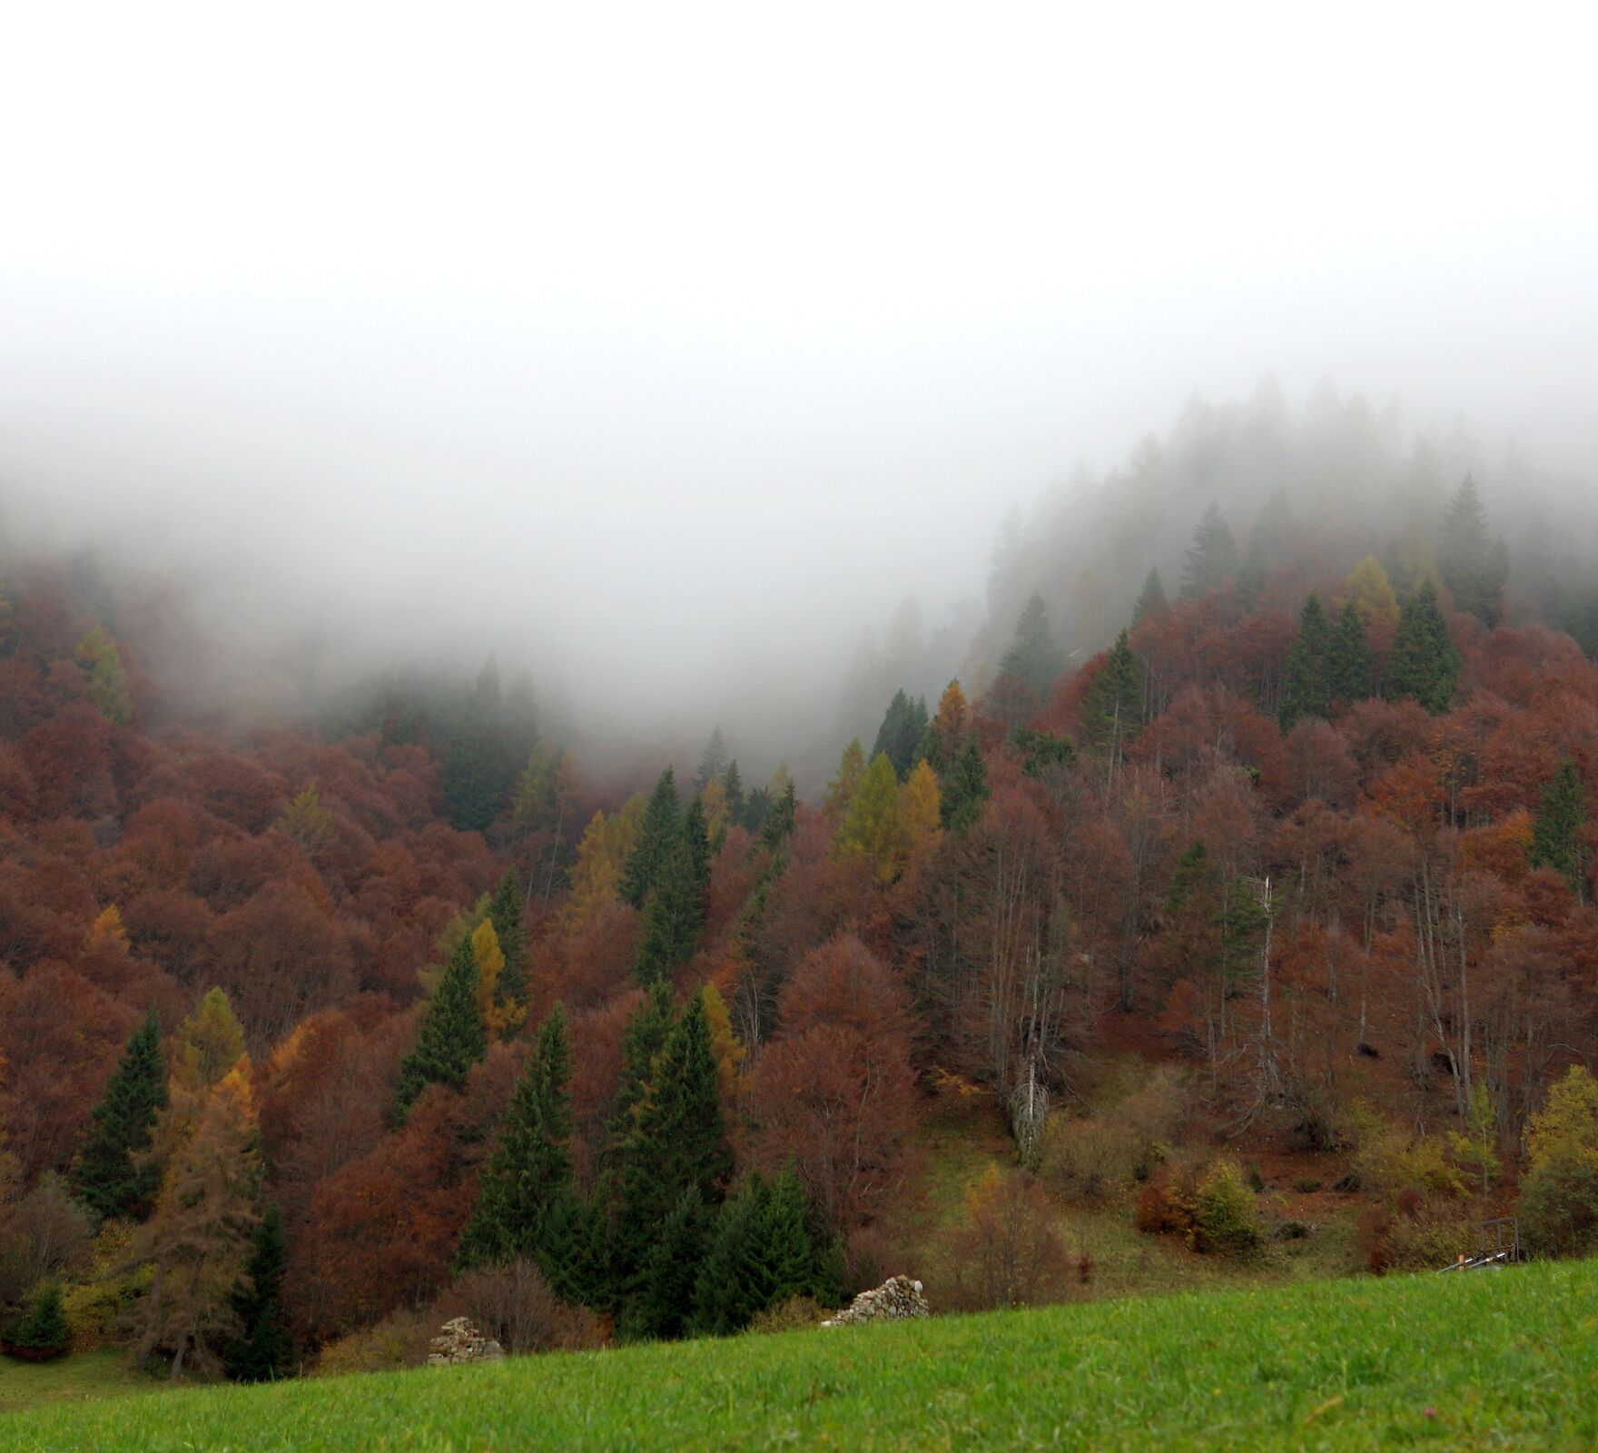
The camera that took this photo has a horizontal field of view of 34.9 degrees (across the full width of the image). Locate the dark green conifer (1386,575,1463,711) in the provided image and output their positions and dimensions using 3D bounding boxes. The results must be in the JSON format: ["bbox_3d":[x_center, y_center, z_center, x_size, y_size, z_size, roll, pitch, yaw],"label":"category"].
[{"bbox_3d":[57.840,-5.590,235.000,7.240,16.700,7.240,-2,-7,14],"label":"dark green conifer"}]

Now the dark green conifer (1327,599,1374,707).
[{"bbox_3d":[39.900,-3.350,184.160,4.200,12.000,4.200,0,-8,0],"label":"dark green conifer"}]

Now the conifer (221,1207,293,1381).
[{"bbox_3d":[-25.470,26.750,119.420,3.500,8.400,3.500,0,-8,0],"label":"conifer"}]

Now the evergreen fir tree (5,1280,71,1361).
[{"bbox_3d":[-42.080,32.820,140.000,3.550,4.550,3.550,1,-10,0],"label":"evergreen fir tree"}]

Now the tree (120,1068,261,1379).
[{"bbox_3d":[-34.020,27.590,140.000,7.390,17.340,7.390,1,-10,0],"label":"tree"}]

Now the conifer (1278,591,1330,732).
[{"bbox_3d":[56.830,-5.700,285.000,6.210,18.750,6.210,1,-10,0],"label":"conifer"}]

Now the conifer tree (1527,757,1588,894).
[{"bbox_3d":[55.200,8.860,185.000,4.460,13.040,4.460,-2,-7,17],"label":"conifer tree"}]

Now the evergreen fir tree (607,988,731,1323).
[{"bbox_3d":[-6.400,22.250,130.000,6.180,17.270,6.180,0,-7,-3],"label":"evergreen fir tree"}]

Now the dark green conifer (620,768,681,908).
[{"bbox_3d":[-12.630,12.120,218.000,6.130,17.250,6.130,0,-7,-3],"label":"dark green conifer"}]

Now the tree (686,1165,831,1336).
[{"bbox_3d":[-1.800,23.910,114.420,6.300,8.300,6.300,0,-8,0],"label":"tree"}]

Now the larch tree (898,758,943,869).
[{"bbox_3d":[11.250,10.230,235.000,4.720,14.200,4.720,0,-7,3],"label":"larch tree"}]

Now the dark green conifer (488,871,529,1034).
[{"bbox_3d":[-23.979,20.260,210.000,3.798,16.879,3.798,0,-6,0],"label":"dark green conifer"}]

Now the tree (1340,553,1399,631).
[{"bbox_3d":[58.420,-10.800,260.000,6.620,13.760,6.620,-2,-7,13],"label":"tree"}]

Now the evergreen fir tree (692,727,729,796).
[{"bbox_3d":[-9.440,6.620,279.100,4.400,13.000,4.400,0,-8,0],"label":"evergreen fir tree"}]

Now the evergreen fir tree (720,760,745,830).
[{"bbox_3d":[-8.250,10.380,310.000,3.580,12.590,3.580,1,-10,0],"label":"evergreen fir tree"}]

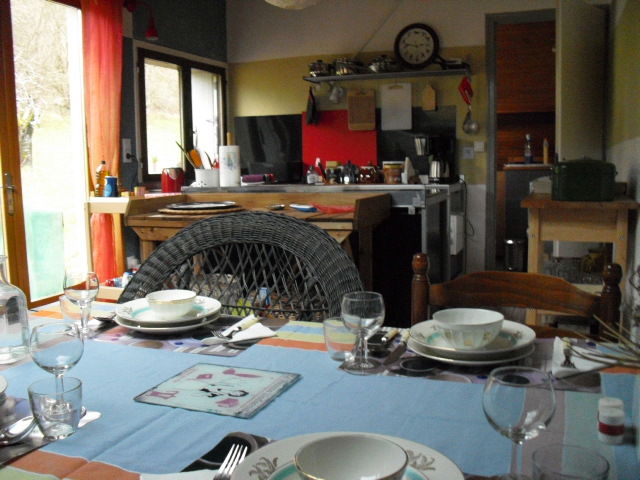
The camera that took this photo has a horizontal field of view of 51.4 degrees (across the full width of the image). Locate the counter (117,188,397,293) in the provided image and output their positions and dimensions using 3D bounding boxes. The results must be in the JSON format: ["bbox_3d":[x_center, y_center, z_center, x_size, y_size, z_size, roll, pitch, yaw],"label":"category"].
[{"bbox_3d":[-0.379,0.153,4.318,1.520,0.873,0.770,2,8,20],"label":"counter"}]

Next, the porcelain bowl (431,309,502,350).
[{"bbox_3d":[0.278,0.171,1.250,0.131,0.058,0.131,-1,7,0],"label":"porcelain bowl"}]

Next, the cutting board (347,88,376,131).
[{"bbox_3d":[0.303,-0.938,4.800,0.203,0.297,0.018,2,8,20],"label":"cutting board"}]

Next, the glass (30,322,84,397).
[{"bbox_3d":[-0.387,0.195,0.988,0.078,0.131,0.078,-1,7,0],"label":"glass"}]

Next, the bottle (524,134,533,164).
[{"bbox_3d":[2.099,-0.908,6.700,0.076,0.297,0.076,-1,7,0],"label":"bottle"}]

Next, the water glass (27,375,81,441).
[{"bbox_3d":[-0.375,0.242,0.951,0.071,0.072,0.071,-1,7,0],"label":"water glass"}]

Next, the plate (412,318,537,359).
[{"bbox_3d":[0.288,0.196,1.261,0.233,0.035,0.233,-1,7,0],"label":"plate"}]

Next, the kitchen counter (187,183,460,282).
[{"bbox_3d":[0.035,0.039,4.995,1.950,0.915,0.700,2,8,20],"label":"kitchen counter"}]

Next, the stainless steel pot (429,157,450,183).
[{"bbox_3d":[0.834,-0.492,4.647,0.145,0.175,0.130,2,8,20],"label":"stainless steel pot"}]

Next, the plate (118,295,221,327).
[{"bbox_3d":[-0.336,0.172,1.497,0.232,0.035,0.232,-1,7,0],"label":"plate"}]

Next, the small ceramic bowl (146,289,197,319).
[{"bbox_3d":[-0.331,0.153,1.495,0.112,0.053,0.112,-1,7,0],"label":"small ceramic bowl"}]

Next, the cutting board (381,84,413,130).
[{"bbox_3d":[0.579,-1.003,5.014,0.228,0.342,0.014,2,8,20],"label":"cutting board"}]

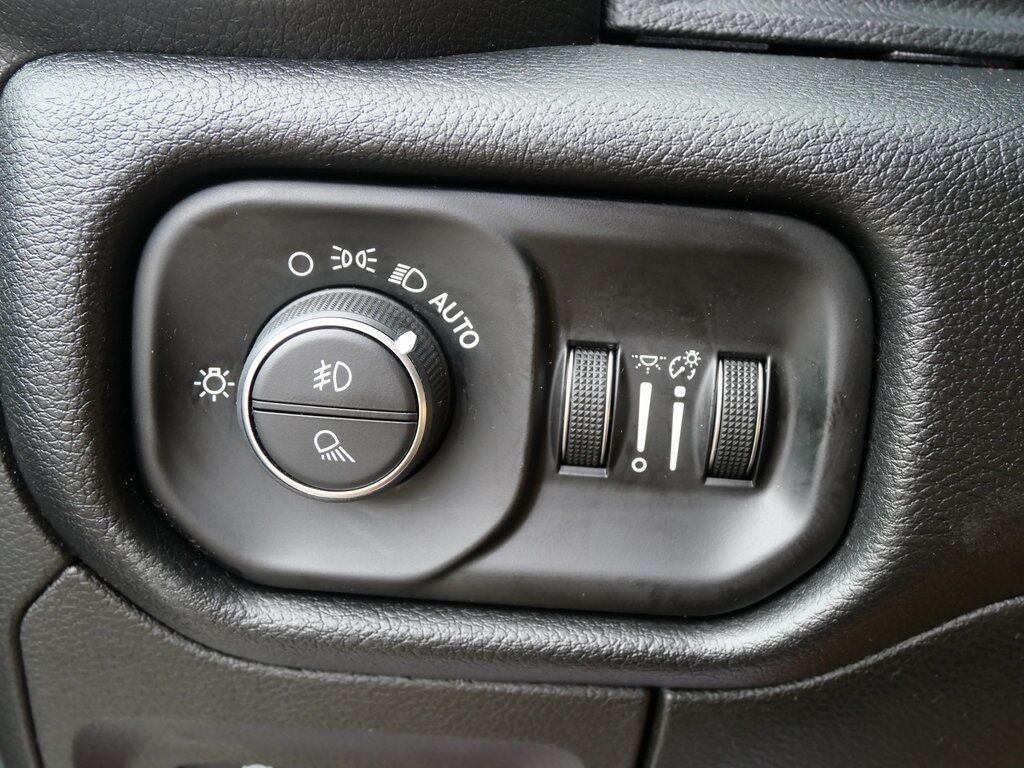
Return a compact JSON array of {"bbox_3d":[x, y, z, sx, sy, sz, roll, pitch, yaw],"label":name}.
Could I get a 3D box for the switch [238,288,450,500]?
[{"bbox_3d":[-0.034,0.003,0.235,0.042,0.042,0.019,4,8,-2],"label":"switch"}]

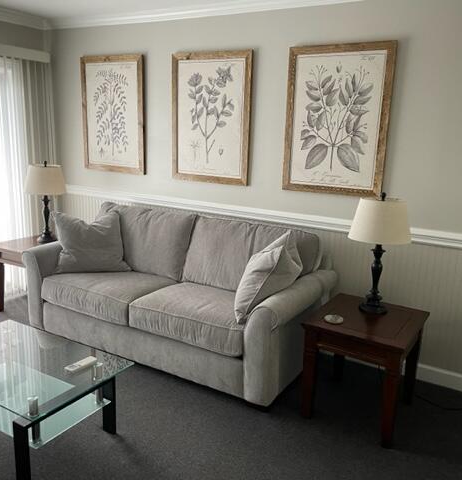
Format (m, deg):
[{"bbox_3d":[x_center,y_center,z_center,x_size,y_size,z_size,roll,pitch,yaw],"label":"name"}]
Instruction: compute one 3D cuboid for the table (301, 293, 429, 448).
[{"bbox_3d":[0.760,0.703,2.742,0.540,0.560,0.605,9,15,29],"label":"table"}]

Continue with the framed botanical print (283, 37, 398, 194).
[{"bbox_3d":[0.679,-0.763,3.100,0.679,0.933,0.035,9,15,29],"label":"framed botanical print"}]

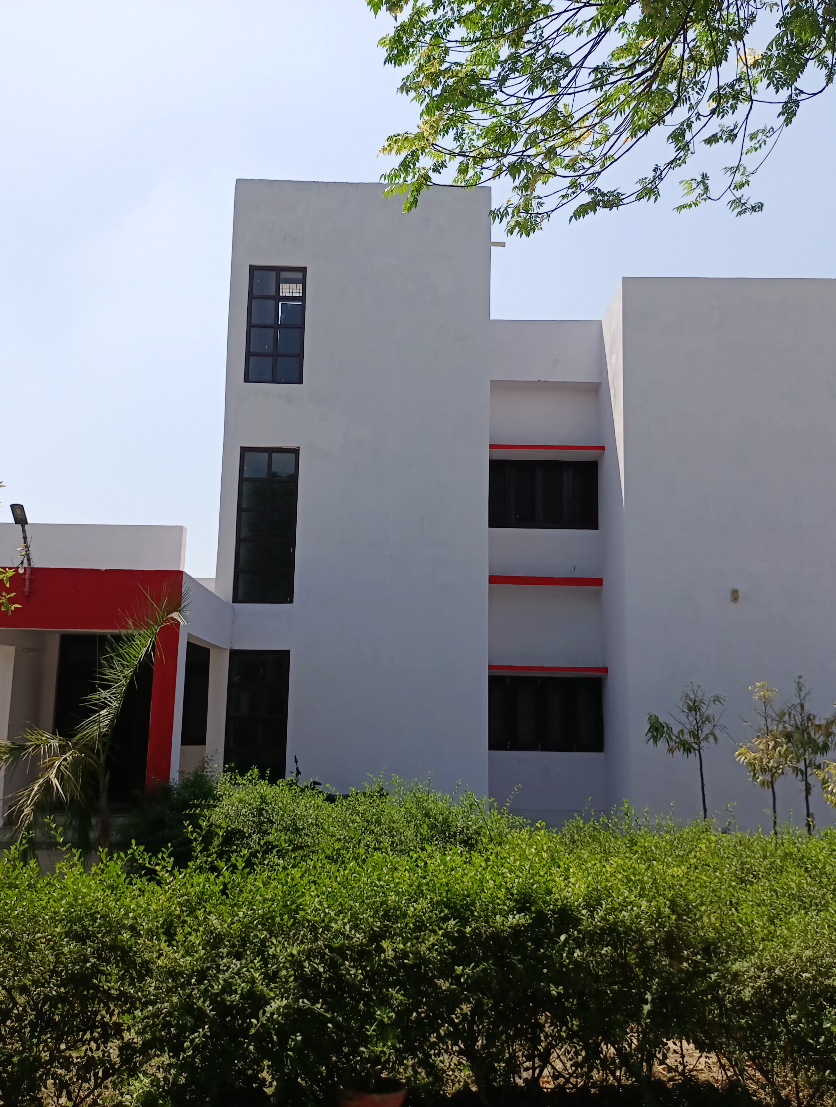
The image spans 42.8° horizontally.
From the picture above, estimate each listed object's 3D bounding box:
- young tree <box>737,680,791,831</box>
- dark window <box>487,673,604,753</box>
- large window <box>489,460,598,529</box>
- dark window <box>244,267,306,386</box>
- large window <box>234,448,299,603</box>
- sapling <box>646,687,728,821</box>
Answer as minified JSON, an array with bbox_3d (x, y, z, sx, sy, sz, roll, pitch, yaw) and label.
[{"bbox_3d":[3.470,2.403,10.667,0.586,2.222,0.558,1,-10,0],"label":"young tree"},{"bbox_3d":[1.961,2.512,16.703,1.935,1.171,0.120,1,-10,0],"label":"dark window"},{"bbox_3d":[2.083,-0.987,17.850,1.870,1.166,0.120,1,-10,1],"label":"large window"},{"bbox_3d":[-2.104,-3.386,15.749,0.869,1.814,0.120,1,-10,0],"label":"dark window"},{"bbox_3d":[-2.263,-0.438,15.950,0.895,2.388,0.120,1,-10,1],"label":"large window"},{"bbox_3d":[3.506,2.908,13.882,1.027,2.426,1.027,1,-10,1],"label":"sapling"}]

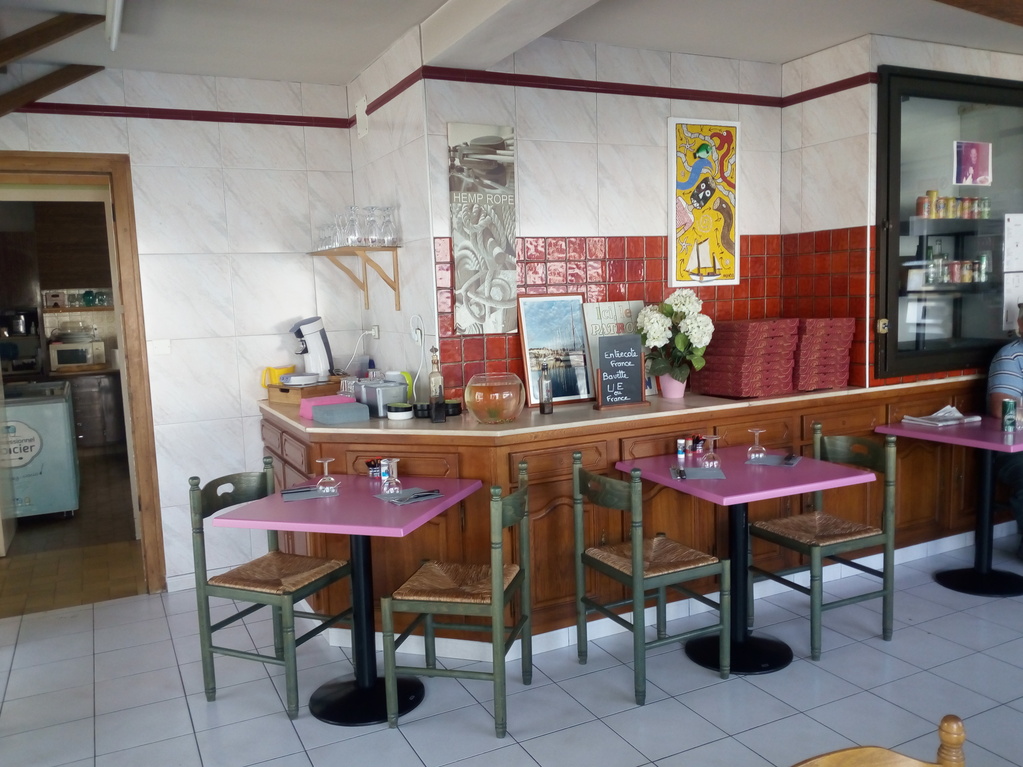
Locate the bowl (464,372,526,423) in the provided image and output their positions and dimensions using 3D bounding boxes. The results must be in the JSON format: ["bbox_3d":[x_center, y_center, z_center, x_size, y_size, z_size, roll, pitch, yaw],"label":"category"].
[{"bbox_3d":[-0.074,0.063,3.332,0.247,0.195,0.247,-2,6,0],"label":"bowl"}]

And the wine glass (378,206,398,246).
[{"bbox_3d":[-0.620,-0.783,3.992,0.084,0.192,0.084,-5,7,-28],"label":"wine glass"}]

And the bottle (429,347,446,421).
[{"bbox_3d":[-0.323,-0.002,3.444,0.065,0.318,0.065,-1,6,5],"label":"bottle"}]

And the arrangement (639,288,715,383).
[{"bbox_3d":[0.796,-0.209,3.913,0.380,0.510,0.355,-2,6,0],"label":"arrangement"}]

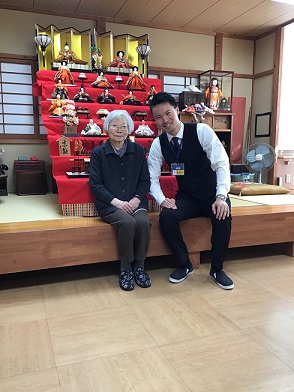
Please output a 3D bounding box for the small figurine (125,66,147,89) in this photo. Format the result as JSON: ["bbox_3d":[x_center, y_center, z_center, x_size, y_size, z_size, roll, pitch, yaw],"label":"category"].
[{"bbox_3d":[-0.108,-1.223,3.657,0.201,0.248,0.140,-3,9,-21],"label":"small figurine"}]

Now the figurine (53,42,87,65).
[{"bbox_3d":[-0.796,-1.468,3.617,0.335,0.237,0.220,-3,9,-21],"label":"figurine"}]

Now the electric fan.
[{"bbox_3d":[1.458,-0.381,4.514,0.390,0.587,0.350,4,9,25],"label":"electric fan"}]

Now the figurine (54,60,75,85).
[{"bbox_3d":[-0.796,-1.188,3.400,0.184,0.228,0.140,-3,9,-21],"label":"figurine"}]

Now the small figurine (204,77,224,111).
[{"bbox_3d":[0.876,-1.321,4.547,0.232,0.427,0.140,-3,9,-21],"label":"small figurine"}]

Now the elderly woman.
[{"bbox_3d":[-0.170,0.013,2.411,0.460,1.185,0.520,-1,8,-13],"label":"elderly woman"}]

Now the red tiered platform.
[{"bbox_3d":[-0.321,-0.562,3.328,1.260,1.250,1.280,-3,9,-21],"label":"red tiered platform"}]

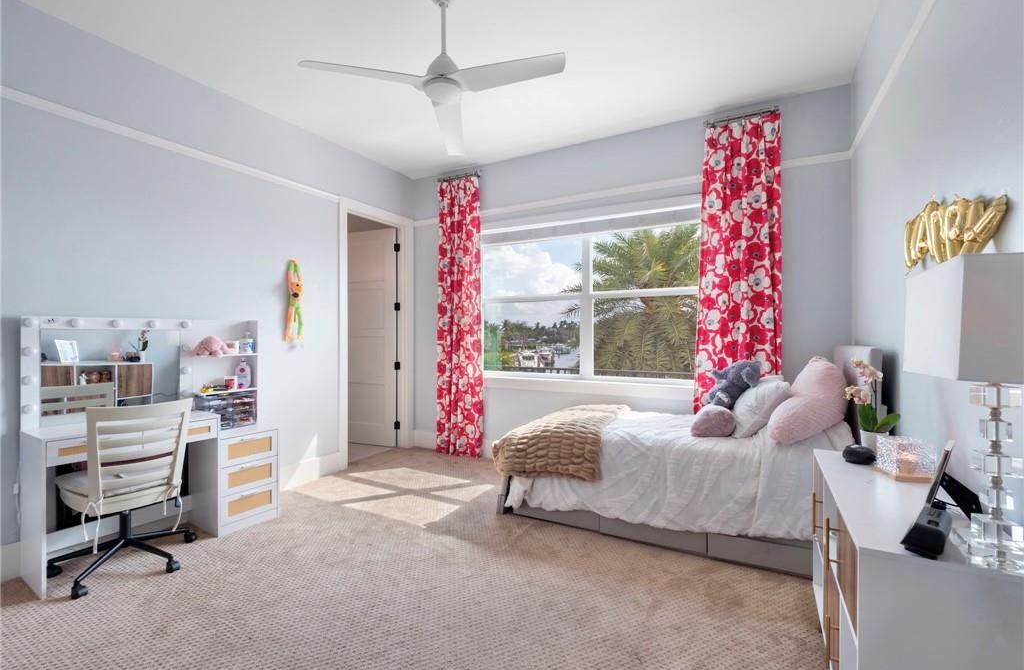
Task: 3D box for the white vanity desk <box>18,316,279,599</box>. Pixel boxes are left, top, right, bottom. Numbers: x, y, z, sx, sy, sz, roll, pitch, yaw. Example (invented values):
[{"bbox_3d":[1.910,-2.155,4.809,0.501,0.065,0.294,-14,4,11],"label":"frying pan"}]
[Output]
[{"bbox_3d":[-2.091,0.580,2.518,0.410,1.355,1.100,0,0,32],"label":"white vanity desk"}]

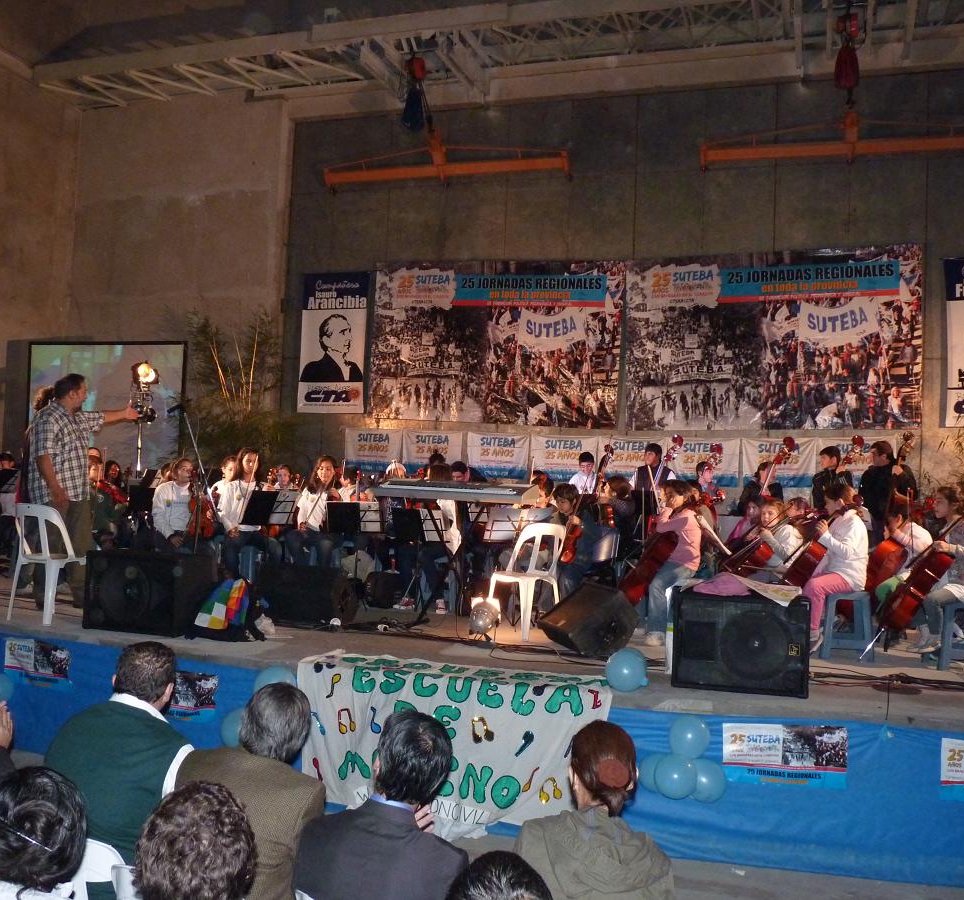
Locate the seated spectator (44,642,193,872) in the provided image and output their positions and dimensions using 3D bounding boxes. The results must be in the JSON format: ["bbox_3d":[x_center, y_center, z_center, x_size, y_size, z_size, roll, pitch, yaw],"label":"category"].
[{"bbox_3d":[-1.038,1.234,3.180,0.550,1.283,0.780,1,-2,22],"label":"seated spectator"}]

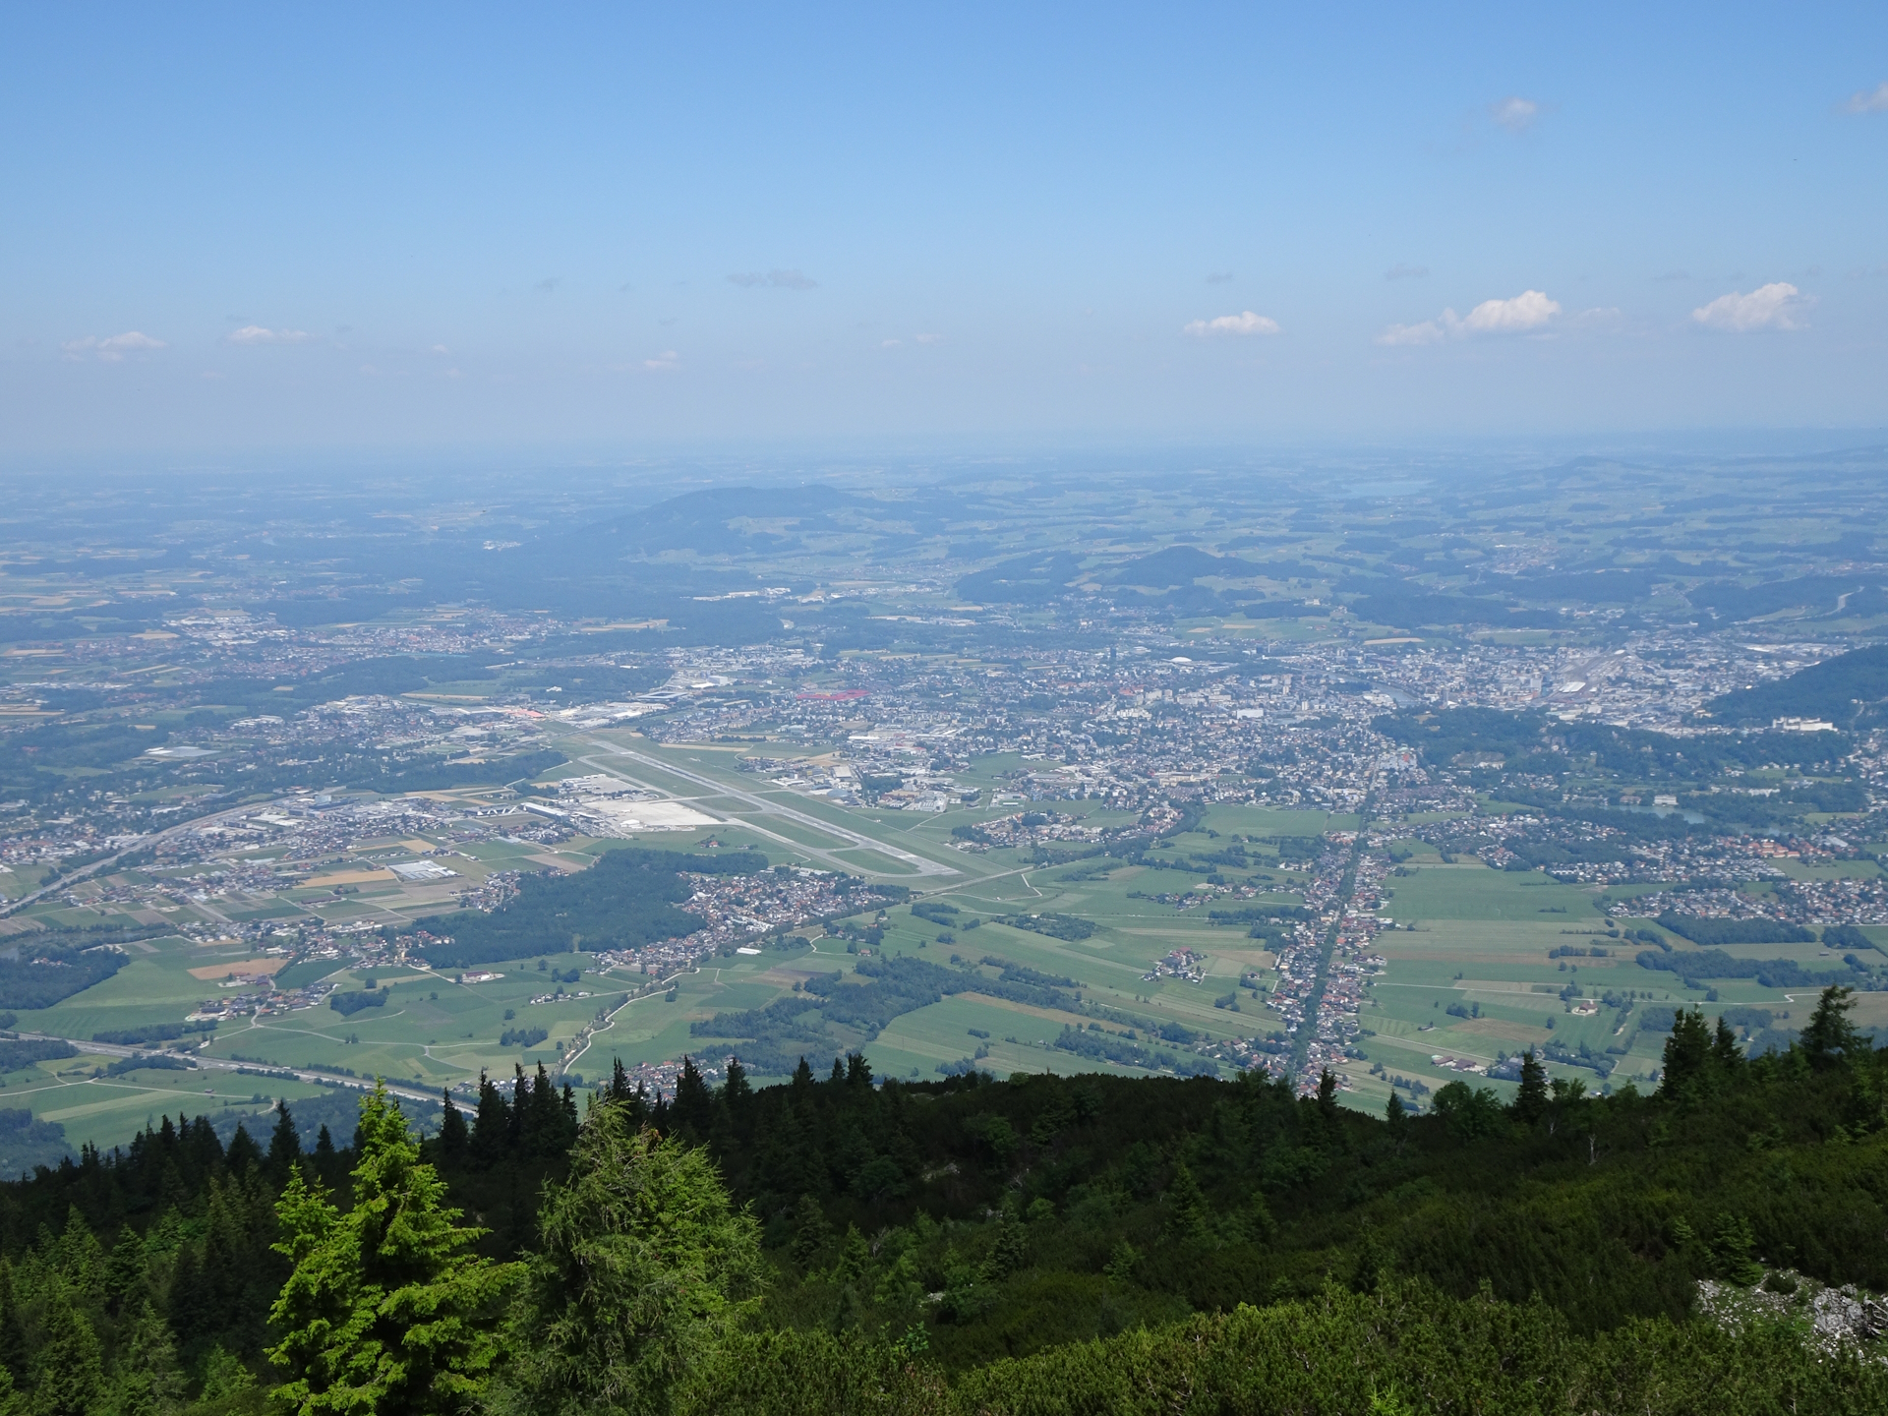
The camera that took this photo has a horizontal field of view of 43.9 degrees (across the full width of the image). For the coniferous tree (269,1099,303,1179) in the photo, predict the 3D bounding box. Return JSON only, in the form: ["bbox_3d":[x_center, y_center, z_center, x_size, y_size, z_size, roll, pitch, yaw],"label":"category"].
[{"bbox_3d":[-56.160,37.230,200.000,3.020,7.640,3.020,-3,8,-16],"label":"coniferous tree"}]

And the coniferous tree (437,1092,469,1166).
[{"bbox_3d":[-42.870,37.130,205.000,2.840,7.300,2.840,-2,8,-12],"label":"coniferous tree"}]

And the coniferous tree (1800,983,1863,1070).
[{"bbox_3d":[49.220,17.860,130.000,3.350,5.220,3.350,2,8,21],"label":"coniferous tree"}]

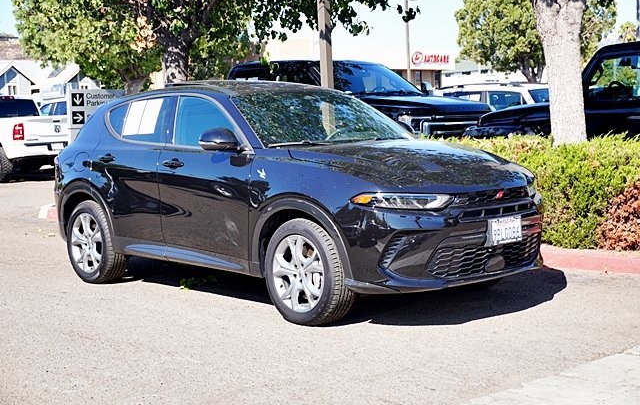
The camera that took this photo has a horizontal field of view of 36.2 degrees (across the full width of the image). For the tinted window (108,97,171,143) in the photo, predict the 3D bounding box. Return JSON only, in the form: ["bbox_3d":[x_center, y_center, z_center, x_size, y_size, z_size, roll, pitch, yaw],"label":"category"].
[{"bbox_3d":[-1.421,-0.639,7.648,0.070,0.400,0.950,21,-12,-41],"label":"tinted window"}]

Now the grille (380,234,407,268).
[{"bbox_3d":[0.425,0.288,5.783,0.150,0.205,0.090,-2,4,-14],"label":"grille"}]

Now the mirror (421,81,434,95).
[{"bbox_3d":[1.590,-1.681,14.460,0.220,0.220,0.140,-4,5,-40],"label":"mirror"}]

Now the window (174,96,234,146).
[{"bbox_3d":[-0.781,-0.590,6.941,0.060,0.390,0.890,21,-12,-41],"label":"window"}]

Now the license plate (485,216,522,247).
[{"bbox_3d":[1.167,0.176,6.086,0.310,0.155,0.025,-4,5,-43],"label":"license plate"}]

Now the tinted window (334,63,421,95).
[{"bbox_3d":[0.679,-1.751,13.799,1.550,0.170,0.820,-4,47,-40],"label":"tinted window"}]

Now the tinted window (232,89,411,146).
[{"bbox_3d":[-0.004,-0.615,7.134,1.460,0.100,0.770,-5,37,-42],"label":"tinted window"}]

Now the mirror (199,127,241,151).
[{"bbox_3d":[-0.655,-0.403,6.463,0.250,0.165,0.170,-5,6,-42],"label":"mirror"}]

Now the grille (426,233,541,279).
[{"bbox_3d":[1.058,0.301,6.054,1.070,0.230,0.170,-5,6,-42],"label":"grille"}]

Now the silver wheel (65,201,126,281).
[{"bbox_3d":[-1.849,0.332,8.169,0.220,0.690,0.690,-4,5,-43],"label":"silver wheel"}]

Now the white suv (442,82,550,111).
[{"bbox_3d":[4.307,-1.557,20.300,1.920,1.760,4.750,-4,5,-42],"label":"white suv"}]

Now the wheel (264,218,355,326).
[{"bbox_3d":[-0.069,0.428,6.136,0.230,0.690,0.690,-5,6,-42],"label":"wheel"}]

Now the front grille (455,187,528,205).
[{"bbox_3d":[1.081,-0.031,5.996,0.740,0.100,0.110,-5,6,-42],"label":"front grille"}]

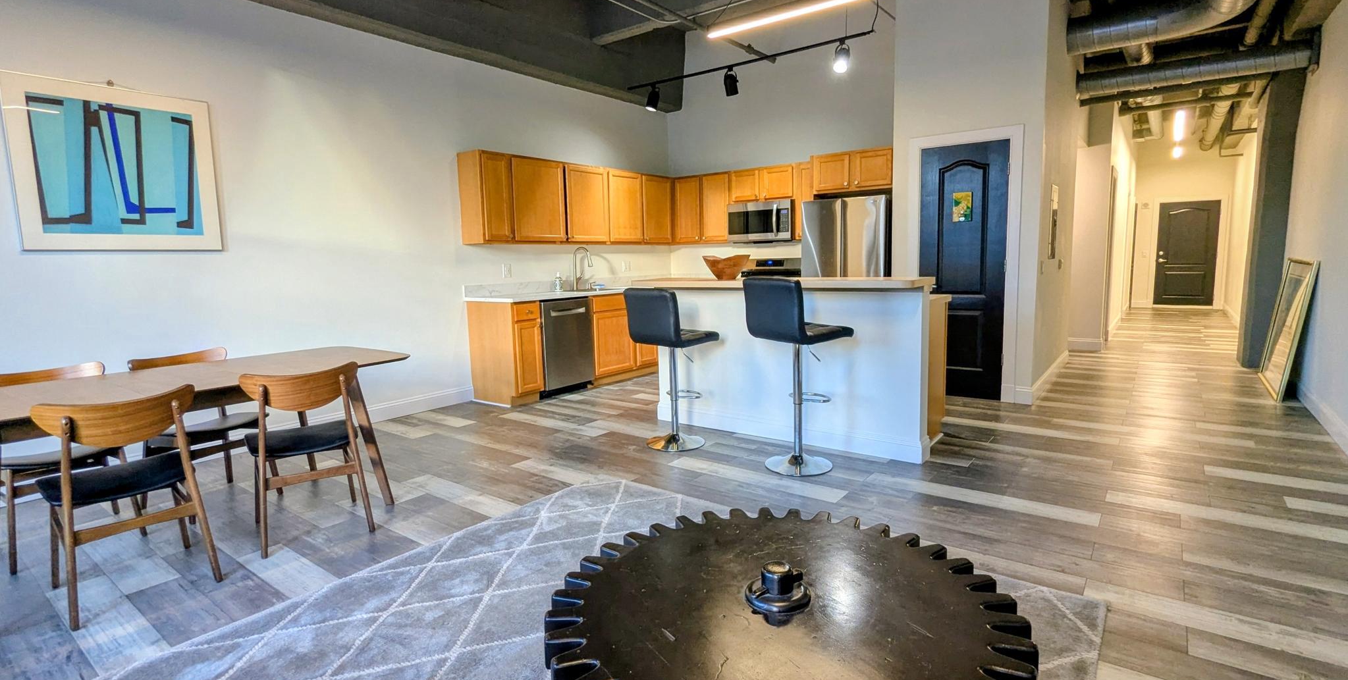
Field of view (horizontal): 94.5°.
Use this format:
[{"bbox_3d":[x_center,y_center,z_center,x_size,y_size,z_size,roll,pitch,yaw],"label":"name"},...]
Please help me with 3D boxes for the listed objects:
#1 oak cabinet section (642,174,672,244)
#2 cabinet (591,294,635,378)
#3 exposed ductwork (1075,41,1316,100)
[{"bbox_3d":[-0.282,-1.471,7.154,0.315,0.766,0.559,4,9,37],"label":"oak cabinet section"},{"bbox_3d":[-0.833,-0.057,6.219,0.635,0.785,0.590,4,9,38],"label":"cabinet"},{"bbox_3d":[4.648,-2.452,5.705,1.660,0.225,0.225,3,9,37],"label":"exposed ductwork"}]

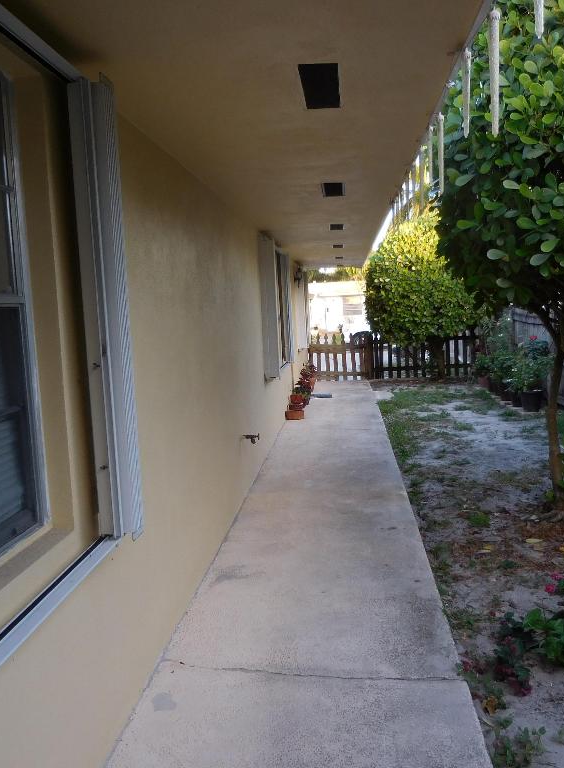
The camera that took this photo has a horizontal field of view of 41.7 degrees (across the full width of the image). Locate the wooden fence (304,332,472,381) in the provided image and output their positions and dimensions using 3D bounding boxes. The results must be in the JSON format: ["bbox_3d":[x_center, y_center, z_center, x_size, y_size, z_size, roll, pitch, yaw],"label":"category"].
[{"bbox_3d":[2.230,-0.576,15.085,3.470,1.010,0.100,-2,6,5],"label":"wooden fence"}]

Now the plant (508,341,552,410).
[{"bbox_3d":[3.489,-0.121,10.382,0.620,1.007,0.620,-2,6,5],"label":"plant"}]

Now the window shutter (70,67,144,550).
[{"bbox_3d":[-0.586,-0.230,2.466,0.120,1.510,0.135,-2,6,5],"label":"window shutter"}]

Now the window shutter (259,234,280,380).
[{"bbox_3d":[-0.115,-0.812,7.816,0.158,1.483,0.294,-2,6,5],"label":"window shutter"}]

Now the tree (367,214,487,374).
[{"bbox_3d":[2.799,-1.688,14.517,2.349,3.284,2.400,-2,6,5],"label":"tree"}]

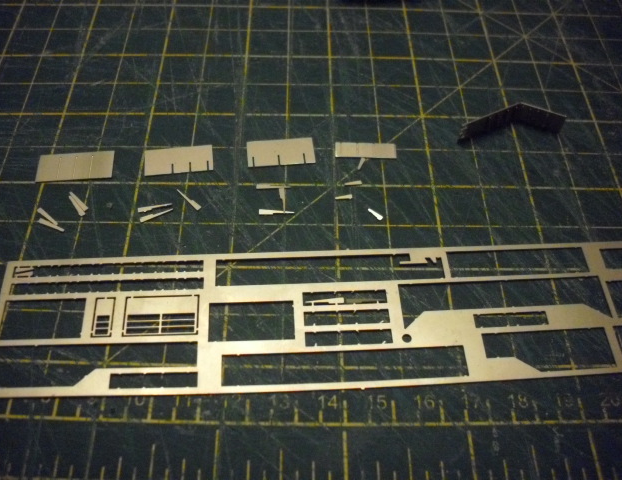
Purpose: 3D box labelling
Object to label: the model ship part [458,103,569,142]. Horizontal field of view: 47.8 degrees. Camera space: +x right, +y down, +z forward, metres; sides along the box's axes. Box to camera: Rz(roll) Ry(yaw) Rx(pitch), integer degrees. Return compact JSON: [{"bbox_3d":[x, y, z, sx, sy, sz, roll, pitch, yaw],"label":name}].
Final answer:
[{"bbox_3d":[0.054,-0.032,0.192,0.030,0.007,0.006,-6,54,-6],"label":"model ship part"}]

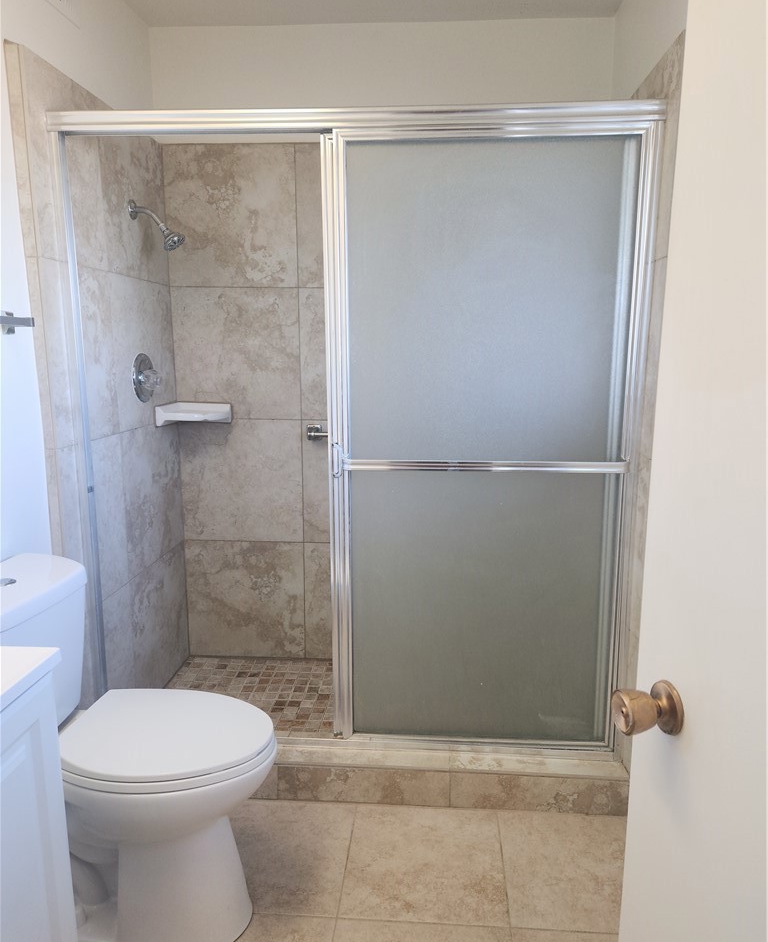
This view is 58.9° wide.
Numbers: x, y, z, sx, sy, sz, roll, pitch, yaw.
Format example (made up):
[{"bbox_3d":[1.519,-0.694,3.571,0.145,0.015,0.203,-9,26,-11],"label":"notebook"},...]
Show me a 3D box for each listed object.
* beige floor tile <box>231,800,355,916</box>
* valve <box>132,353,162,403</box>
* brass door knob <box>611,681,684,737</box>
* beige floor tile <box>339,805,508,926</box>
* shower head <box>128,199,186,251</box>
[{"bbox_3d":[-0.296,1.002,1.789,0.403,0.010,0.399,1,10,4],"label":"beige floor tile"},{"bbox_3d":[-0.807,-0.324,2.382,0.070,0.174,0.173,1,10,4],"label":"valve"},{"bbox_3d":[0.303,0.277,0.787,0.060,0.061,0.061,-2,10,-9],"label":"brass door knob"},{"bbox_3d":[0.106,1.008,1.760,0.403,0.010,0.399,1,10,4],"label":"beige floor tile"},{"bbox_3d":[-0.756,-0.825,2.288,0.170,0.168,0.075,1,10,4],"label":"shower head"}]

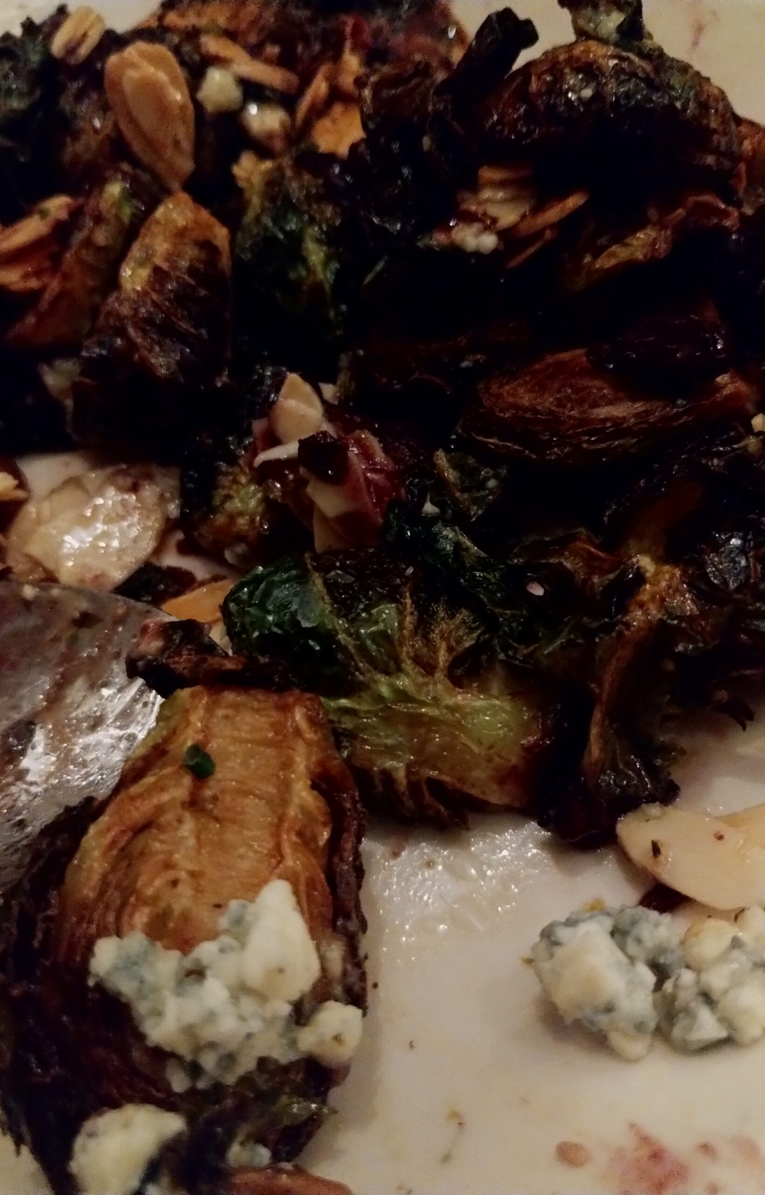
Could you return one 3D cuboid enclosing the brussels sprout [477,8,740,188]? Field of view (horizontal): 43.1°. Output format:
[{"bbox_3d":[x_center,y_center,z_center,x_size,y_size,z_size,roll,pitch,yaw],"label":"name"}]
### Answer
[{"bbox_3d":[0.039,-0.086,0.168,0.041,0.023,0.024,0,60,0],"label":"brussels sprout"}]

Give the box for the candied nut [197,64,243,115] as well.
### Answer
[{"bbox_3d":[-0.027,-0.084,0.161,0.008,0.007,0.008,0,60,0],"label":"candied nut"}]

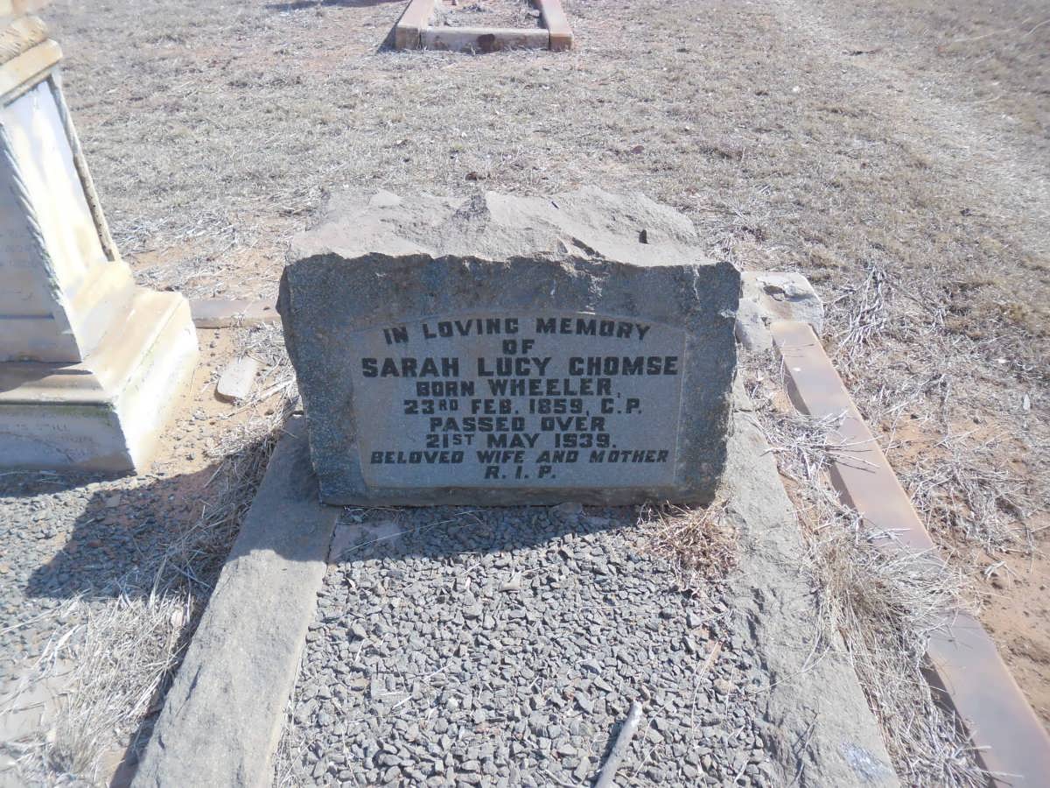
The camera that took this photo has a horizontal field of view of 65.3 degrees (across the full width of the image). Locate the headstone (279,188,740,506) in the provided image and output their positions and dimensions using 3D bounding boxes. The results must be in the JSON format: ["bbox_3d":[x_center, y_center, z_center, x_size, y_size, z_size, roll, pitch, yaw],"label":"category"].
[{"bbox_3d":[-0.012,-0.100,1.736,0.840,0.558,0.383,0,33,1],"label":"headstone"}]

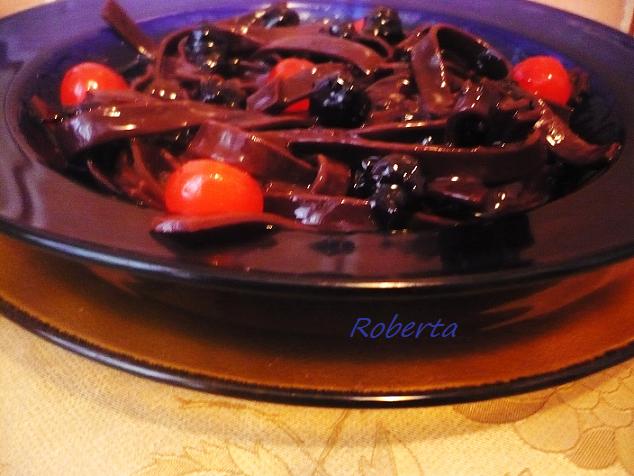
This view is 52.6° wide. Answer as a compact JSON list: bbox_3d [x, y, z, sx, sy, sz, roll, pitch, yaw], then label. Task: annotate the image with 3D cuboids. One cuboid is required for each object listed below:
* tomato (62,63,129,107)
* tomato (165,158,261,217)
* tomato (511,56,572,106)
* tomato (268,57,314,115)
[{"bbox_3d":[-0.074,-0.049,0.213,0.023,0.019,0.021,2,33,0],"label":"tomato"},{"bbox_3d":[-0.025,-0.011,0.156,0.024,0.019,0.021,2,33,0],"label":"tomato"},{"bbox_3d":[0.082,-0.056,0.232,0.022,0.021,0.021,2,33,0],"label":"tomato"},{"bbox_3d":[-0.008,-0.051,0.217,0.021,0.022,0.021,2,33,0],"label":"tomato"}]

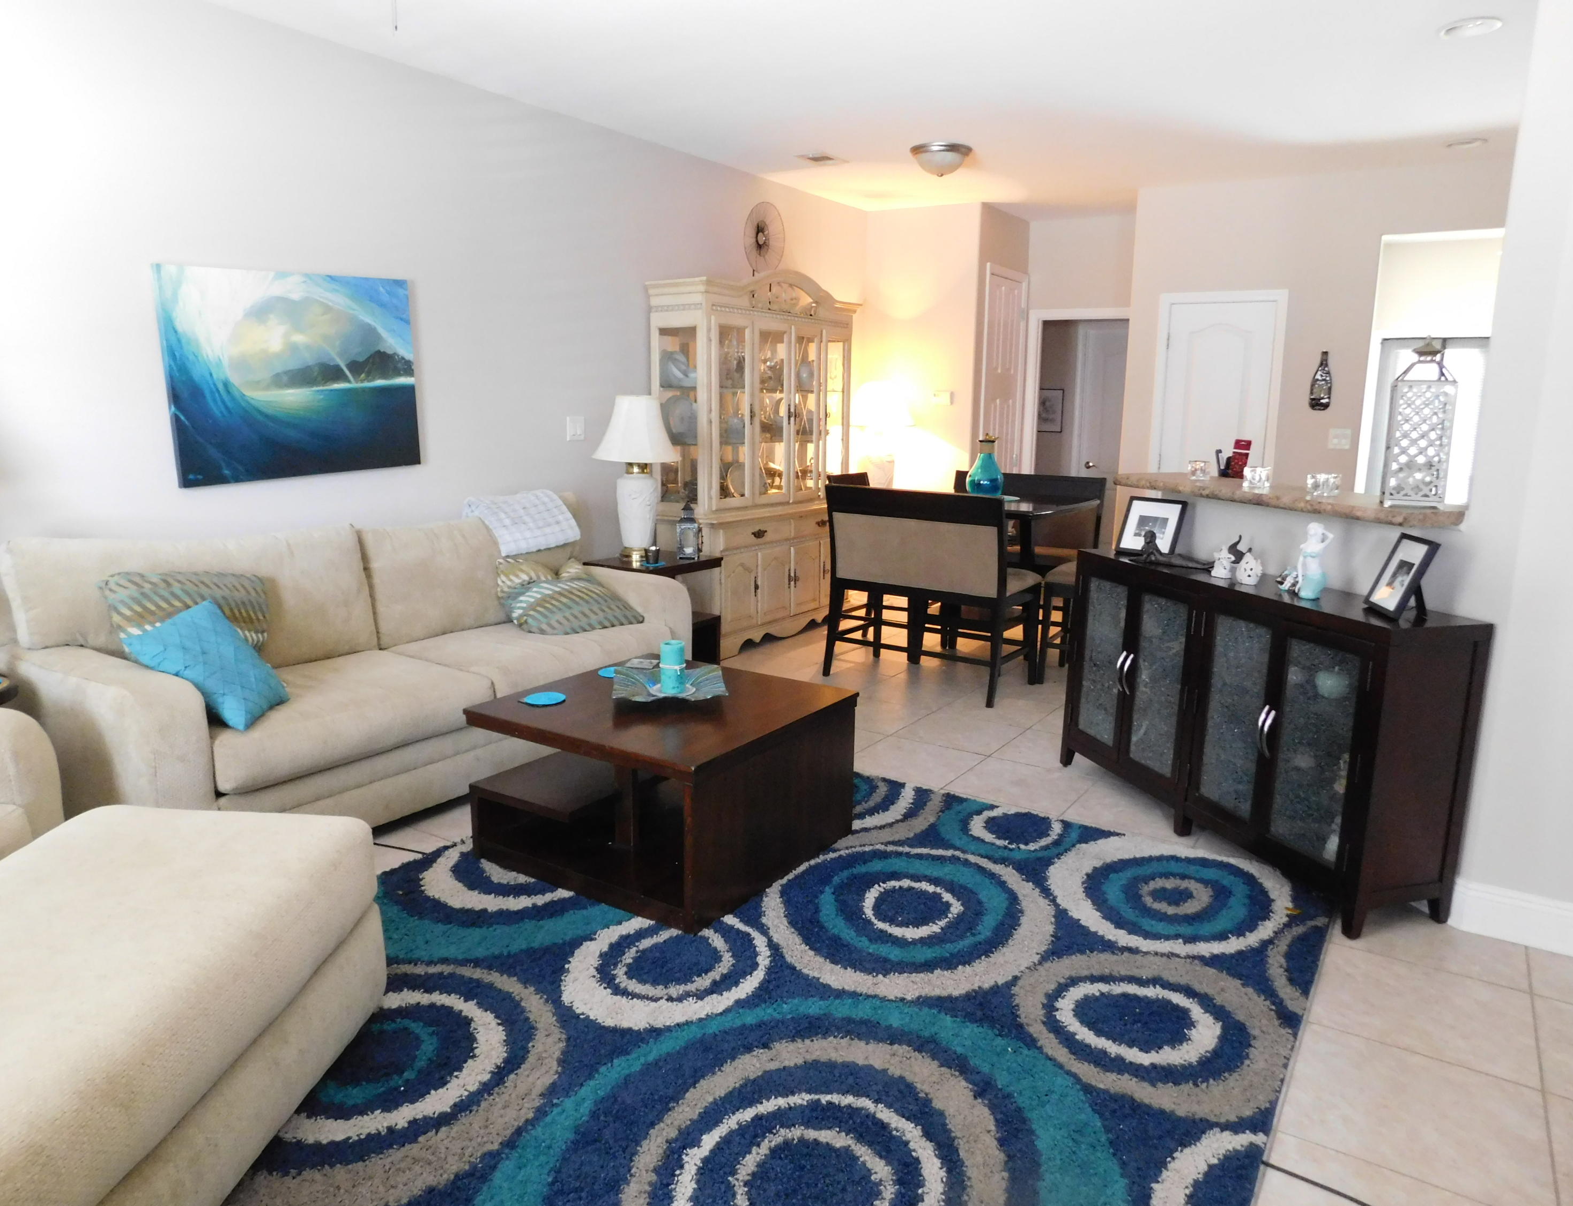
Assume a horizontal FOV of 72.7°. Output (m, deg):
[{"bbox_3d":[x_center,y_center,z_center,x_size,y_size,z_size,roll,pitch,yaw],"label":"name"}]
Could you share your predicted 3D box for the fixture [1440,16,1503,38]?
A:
[{"bbox_3d":[2.397,-1.998,3.744,0.190,0.030,0.190,8,13,31],"label":"fixture"}]

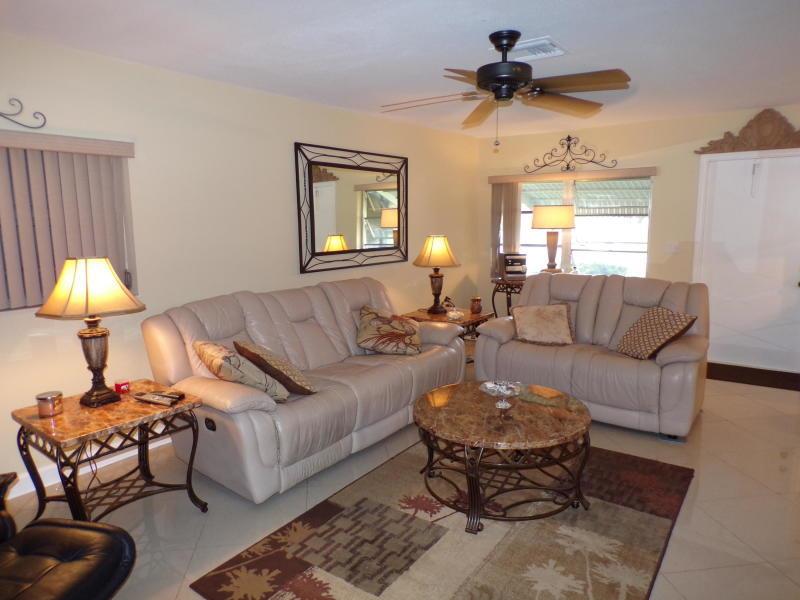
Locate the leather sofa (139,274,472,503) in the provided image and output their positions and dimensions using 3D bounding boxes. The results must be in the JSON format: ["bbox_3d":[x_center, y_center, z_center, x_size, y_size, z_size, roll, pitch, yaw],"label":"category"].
[{"bbox_3d":[-0.514,0.436,3.981,1.110,1.010,2.110,6,10,38],"label":"leather sofa"}]

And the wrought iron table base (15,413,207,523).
[{"bbox_3d":[-1.437,0.839,2.800,0.586,0.555,0.626,6,10,38],"label":"wrought iron table base"}]

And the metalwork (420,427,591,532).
[{"bbox_3d":[0.553,0.845,3.065,0.909,0.439,0.909,0,8,0],"label":"metalwork"}]

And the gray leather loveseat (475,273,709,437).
[{"bbox_3d":[1.530,0.348,4.491,1.595,1.010,1.080,5,10,34],"label":"gray leather loveseat"}]

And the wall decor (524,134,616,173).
[{"bbox_3d":[1.931,-1.686,6.350,1.060,0.400,0.030,5,10,35],"label":"wall decor"}]

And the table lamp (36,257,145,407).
[{"bbox_3d":[-1.539,0.162,2.802,0.469,0.727,0.469,6,10,38],"label":"table lamp"}]

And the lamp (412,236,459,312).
[{"bbox_3d":[0.364,-0.252,5.377,0.470,0.730,0.470,-1,8,0],"label":"lamp"}]

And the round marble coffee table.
[{"bbox_3d":[0.549,0.815,3.053,0.940,0.460,0.940,-1,8,0],"label":"round marble coffee table"}]

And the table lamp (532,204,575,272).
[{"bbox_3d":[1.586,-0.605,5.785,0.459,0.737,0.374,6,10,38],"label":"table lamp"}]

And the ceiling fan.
[{"bbox_3d":[0.561,-1.248,3.001,1.360,0.370,1.360,5,10,35],"label":"ceiling fan"}]

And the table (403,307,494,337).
[{"bbox_3d":[0.479,0.428,5.247,0.620,0.580,0.670,5,10,35],"label":"table"}]

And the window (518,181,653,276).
[{"bbox_3d":[1.868,-0.735,5.931,1.514,1.060,0.101,6,10,38],"label":"window"}]

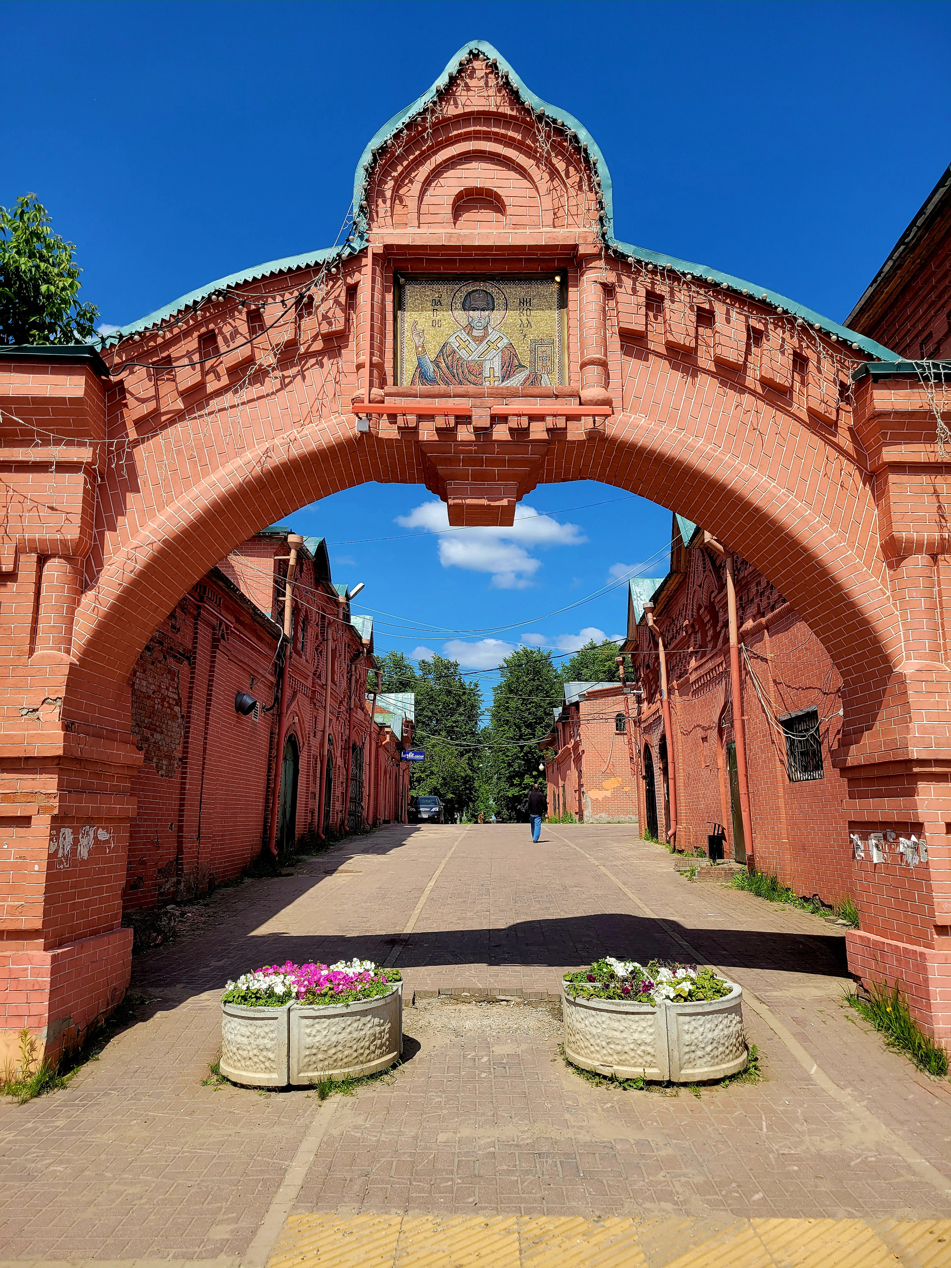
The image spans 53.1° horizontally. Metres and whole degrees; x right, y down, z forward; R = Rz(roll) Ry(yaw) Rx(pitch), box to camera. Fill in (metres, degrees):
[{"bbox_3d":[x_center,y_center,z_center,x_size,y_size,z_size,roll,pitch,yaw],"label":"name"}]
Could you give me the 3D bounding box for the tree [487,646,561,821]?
[{"bbox_3d":[3.926,8.156,77.828,6.100,14.400,6.100,0,-11,0],"label":"tree"}]

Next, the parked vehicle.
[{"bbox_3d":[-2.752,10.160,54.562,1.850,1.680,4.500,0,-11,0],"label":"parked vehicle"}]

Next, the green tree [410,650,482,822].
[{"bbox_3d":[-2.386,8.451,77.773,6.000,13.800,6.000,0,-11,0],"label":"green tree"}]

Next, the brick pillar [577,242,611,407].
[{"bbox_3d":[0.919,-2.366,7.361,0.250,1.310,0.230,0,-11,0],"label":"brick pillar"}]

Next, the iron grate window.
[{"bbox_3d":[4.800,1.632,13.887,0.160,0.980,1.450,0,-11,0],"label":"iron grate window"}]

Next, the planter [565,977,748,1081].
[{"bbox_3d":[1.228,2.645,6.525,1.230,0.480,1.230,0,-11,0],"label":"planter"}]

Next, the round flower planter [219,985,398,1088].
[{"bbox_3d":[-1.117,2.656,6.472,1.230,0.480,1.230,0,-11,0],"label":"round flower planter"}]

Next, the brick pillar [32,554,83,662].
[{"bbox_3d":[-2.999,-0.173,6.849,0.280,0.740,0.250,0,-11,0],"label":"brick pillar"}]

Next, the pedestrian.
[{"bbox_3d":[1.793,5.255,27.808,0.550,1.720,0.380,0,-11,0],"label":"pedestrian"}]

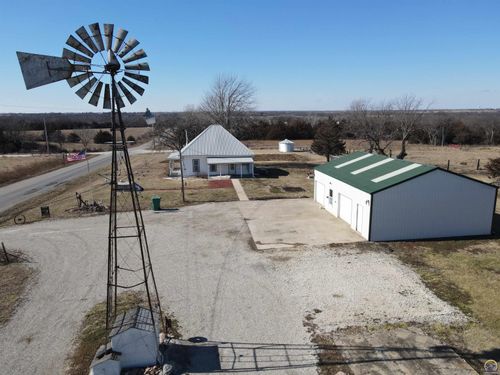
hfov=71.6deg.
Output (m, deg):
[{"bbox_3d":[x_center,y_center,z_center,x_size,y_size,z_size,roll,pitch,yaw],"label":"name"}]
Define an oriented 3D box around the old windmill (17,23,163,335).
[{"bbox_3d":[-5.204,0.516,12.167,3.900,11.950,2.000,-3,12,-10],"label":"old windmill"}]

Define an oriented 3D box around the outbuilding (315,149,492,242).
[{"bbox_3d":[12.363,-0.065,30.497,9.850,5.100,11.900,-2,12,-9],"label":"outbuilding"}]

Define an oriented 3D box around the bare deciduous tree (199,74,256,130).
[{"bbox_3d":[-4.678,-15.369,74.425,12.605,16.792,12.605,0,12,0],"label":"bare deciduous tree"}]

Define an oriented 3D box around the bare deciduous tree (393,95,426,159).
[{"bbox_3d":[31.396,-11.896,68.073,7.238,12.122,7.238,0,12,0],"label":"bare deciduous tree"}]

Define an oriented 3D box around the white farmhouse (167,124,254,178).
[{"bbox_3d":[-6.086,-5.881,53.314,12.550,7.150,11.550,-2,12,-8],"label":"white farmhouse"}]

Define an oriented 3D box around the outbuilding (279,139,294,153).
[{"bbox_3d":[8.515,-9.893,81.273,3.550,3.000,3.550,0,12,0],"label":"outbuilding"}]

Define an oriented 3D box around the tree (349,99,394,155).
[{"bbox_3d":[24.666,-12.076,70.580,9.332,11.521,9.332,0,12,0],"label":"tree"}]

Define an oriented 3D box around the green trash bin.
[{"bbox_3d":[-9.056,1.531,33.246,0.720,1.150,0.850,-5,13,-21],"label":"green trash bin"}]

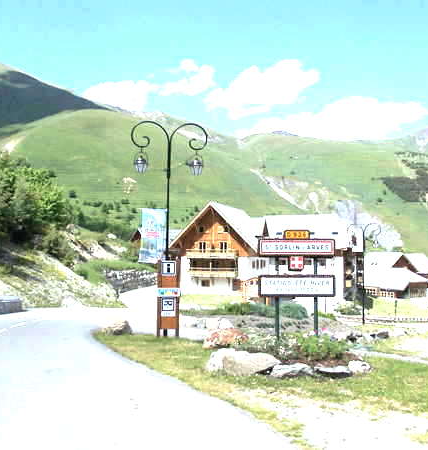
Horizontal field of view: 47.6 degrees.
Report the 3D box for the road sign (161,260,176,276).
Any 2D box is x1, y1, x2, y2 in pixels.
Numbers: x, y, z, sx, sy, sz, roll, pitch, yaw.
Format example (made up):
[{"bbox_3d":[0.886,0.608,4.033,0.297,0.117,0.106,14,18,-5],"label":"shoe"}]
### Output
[{"bbox_3d":[-1.068,1.047,11.600,0.365,0.360,0.040,1,-5,0],"label":"road sign"}]

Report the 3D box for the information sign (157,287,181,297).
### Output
[{"bbox_3d":[-1.073,1.604,11.600,0.560,0.190,0.050,1,-5,0],"label":"information sign"}]

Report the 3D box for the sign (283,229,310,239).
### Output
[{"bbox_3d":[1.903,0.213,11.100,0.580,0.210,0.050,0,-5,3],"label":"sign"}]

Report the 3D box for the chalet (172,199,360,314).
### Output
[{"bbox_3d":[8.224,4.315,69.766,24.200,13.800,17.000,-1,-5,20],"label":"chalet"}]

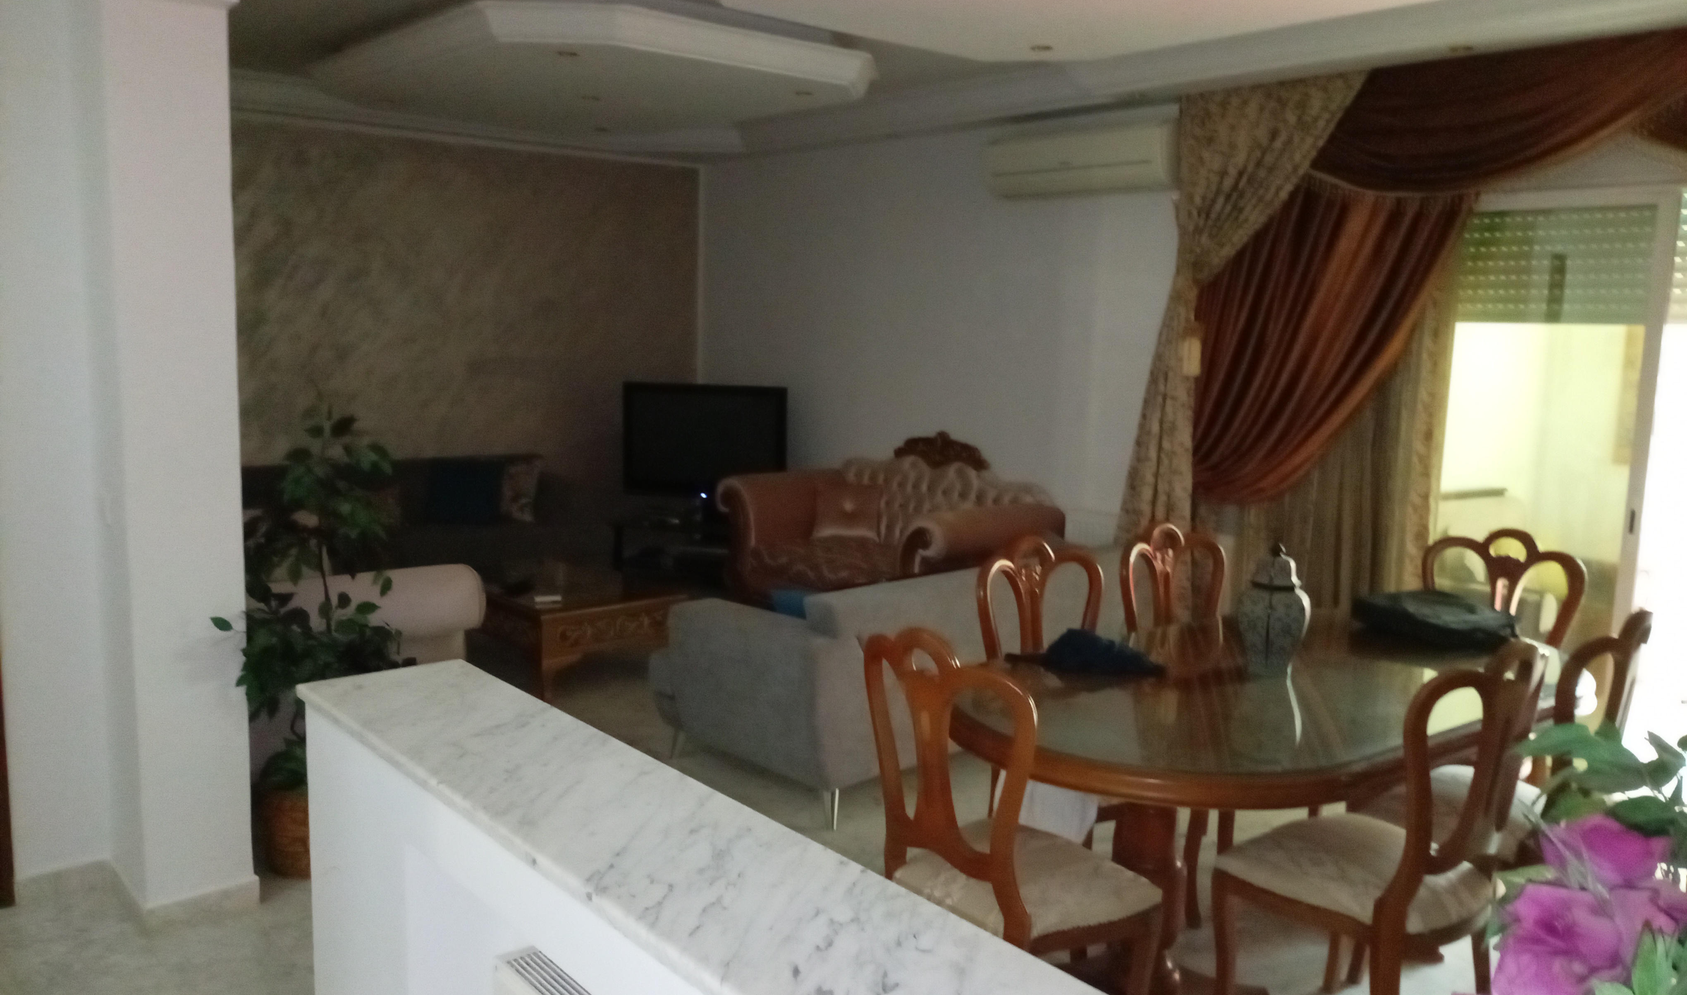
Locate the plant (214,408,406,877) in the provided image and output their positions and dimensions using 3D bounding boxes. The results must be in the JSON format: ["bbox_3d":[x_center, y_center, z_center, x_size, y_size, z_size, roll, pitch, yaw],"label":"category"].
[{"bbox_3d":[-1.593,0.425,3.610,0.543,1.369,0.543,-5,11,-41],"label":"plant"}]

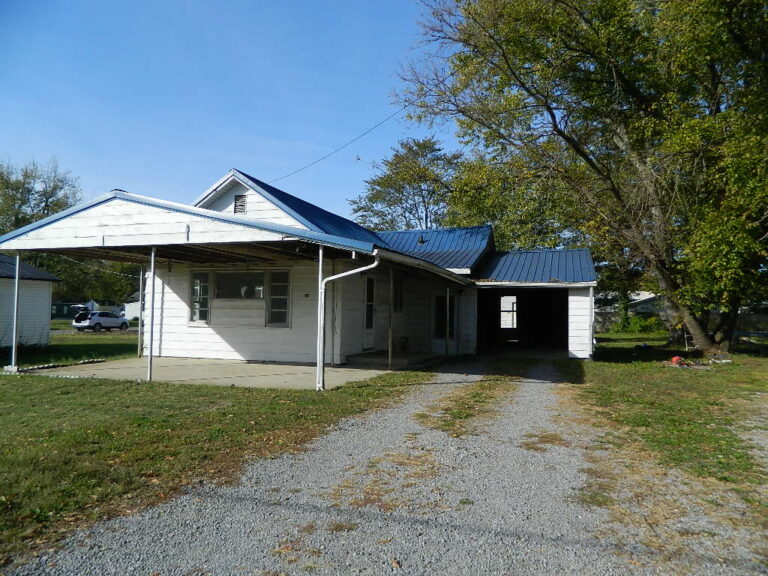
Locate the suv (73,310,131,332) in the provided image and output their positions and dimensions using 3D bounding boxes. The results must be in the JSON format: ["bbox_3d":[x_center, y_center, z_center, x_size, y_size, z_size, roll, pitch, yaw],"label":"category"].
[{"bbox_3d":[-23.397,2.789,46.279,1.860,1.680,4.650,0,-3,17],"label":"suv"}]

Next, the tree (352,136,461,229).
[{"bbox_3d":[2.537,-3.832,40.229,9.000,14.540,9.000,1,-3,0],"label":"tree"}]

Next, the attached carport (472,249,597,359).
[{"bbox_3d":[5.738,0.435,20.609,3.742,3.755,7.182,0,-3,19],"label":"attached carport"}]

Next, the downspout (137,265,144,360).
[{"bbox_3d":[-6.723,0.666,15.350,0.100,2.530,0.100,0,-3,19],"label":"downspout"}]

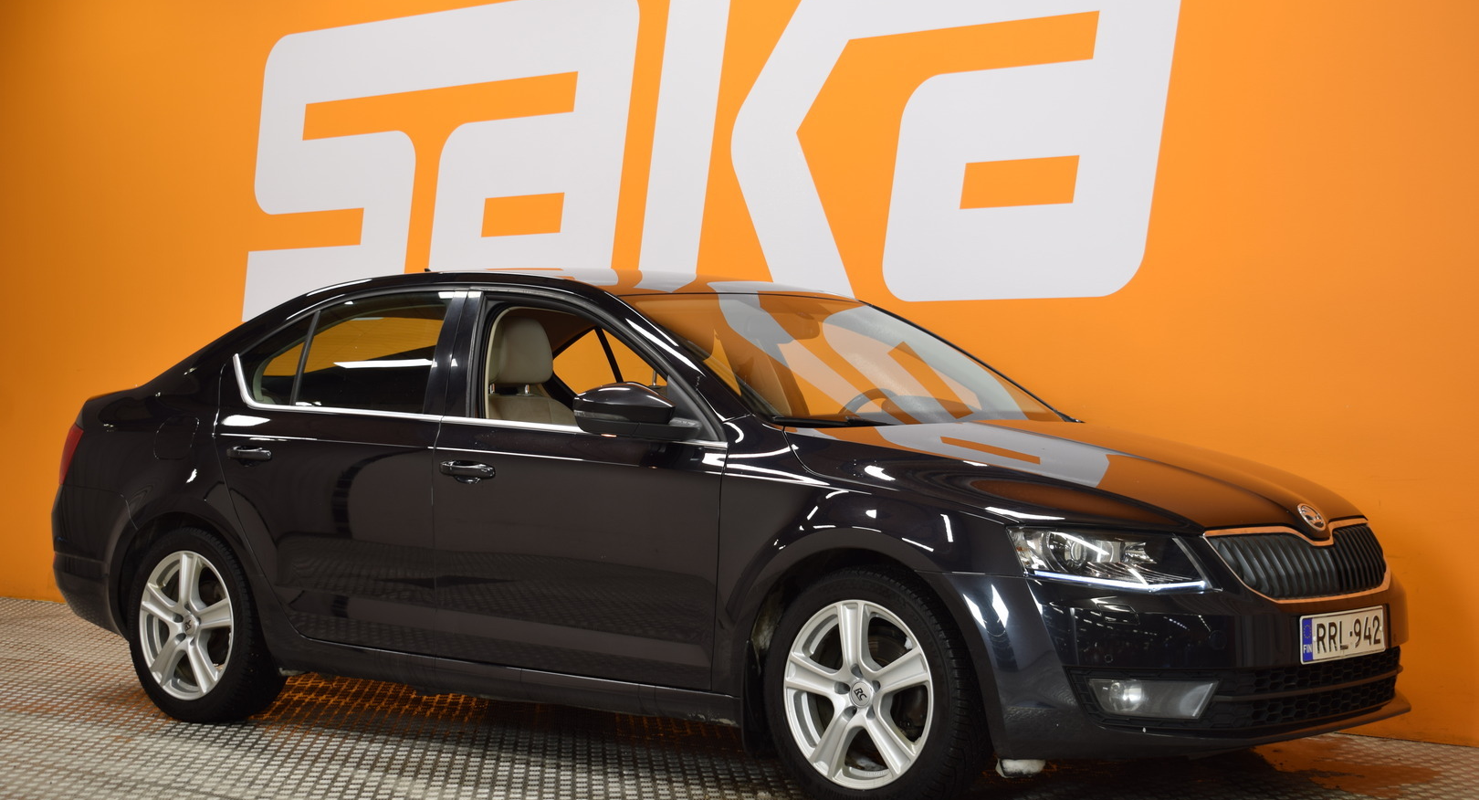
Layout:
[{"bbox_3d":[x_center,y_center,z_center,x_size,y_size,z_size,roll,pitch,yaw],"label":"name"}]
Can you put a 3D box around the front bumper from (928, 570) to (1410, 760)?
[{"bbox_3d":[1.287,0.637,6.402,0.690,0.450,1.790,0,0,40],"label":"front bumper"}]

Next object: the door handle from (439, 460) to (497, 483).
[{"bbox_3d":[-0.769,0.201,6.966,0.213,0.058,0.055,0,0,40],"label":"door handle"}]

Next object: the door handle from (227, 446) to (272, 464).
[{"bbox_3d":[-1.505,0.166,7.593,0.208,0.056,0.055,0,0,40],"label":"door handle"}]

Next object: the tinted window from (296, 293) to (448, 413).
[{"bbox_3d":[-1.115,-0.143,7.456,0.701,0.409,0.050,0,-27,43],"label":"tinted window"}]

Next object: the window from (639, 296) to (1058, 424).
[{"bbox_3d":[0.330,-0.136,7.210,0.867,0.110,1.460,35,22,35],"label":"window"}]

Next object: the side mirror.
[{"bbox_3d":[-0.276,0.030,6.536,0.240,0.155,0.210,0,0,40],"label":"side mirror"}]

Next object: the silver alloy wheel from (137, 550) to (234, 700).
[{"bbox_3d":[-1.698,0.717,7.912,0.470,0.470,0.200,0,0,40],"label":"silver alloy wheel"}]

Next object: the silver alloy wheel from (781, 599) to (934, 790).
[{"bbox_3d":[0.354,0.729,6.180,0.470,0.470,0.200,0,0,42],"label":"silver alloy wheel"}]

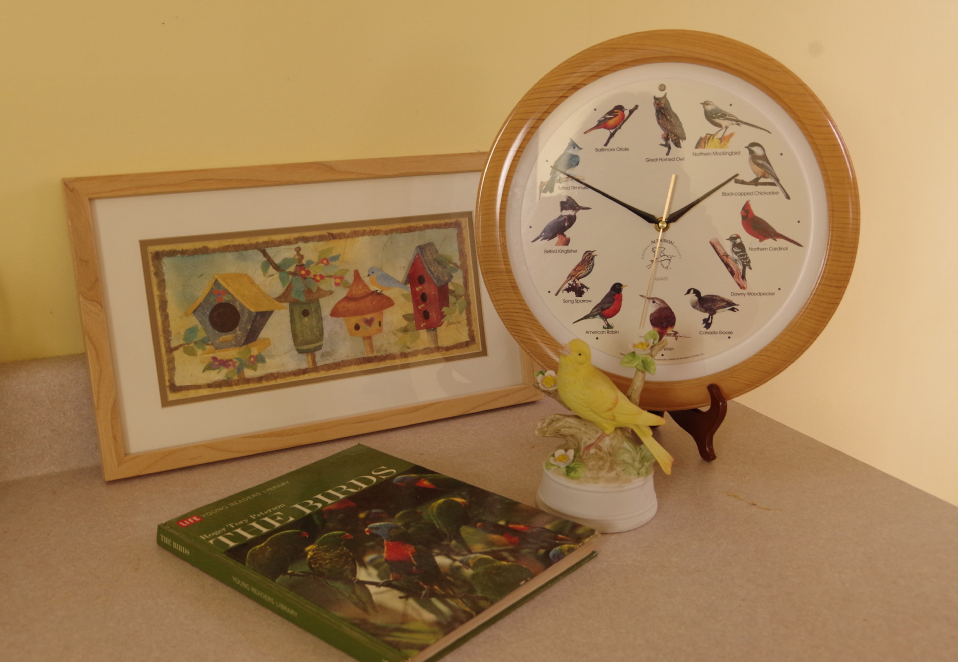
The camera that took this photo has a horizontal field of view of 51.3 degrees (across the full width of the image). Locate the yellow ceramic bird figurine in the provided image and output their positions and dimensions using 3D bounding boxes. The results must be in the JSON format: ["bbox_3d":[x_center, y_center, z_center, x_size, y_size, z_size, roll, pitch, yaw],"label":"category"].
[{"bbox_3d":[0.111,0.064,0.825,0.100,0.120,0.045,-2,17,-8],"label":"yellow ceramic bird figurine"}]

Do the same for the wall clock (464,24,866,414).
[{"bbox_3d":[0.171,-0.099,0.931,0.348,0.348,0.045,-1,7,6],"label":"wall clock"}]

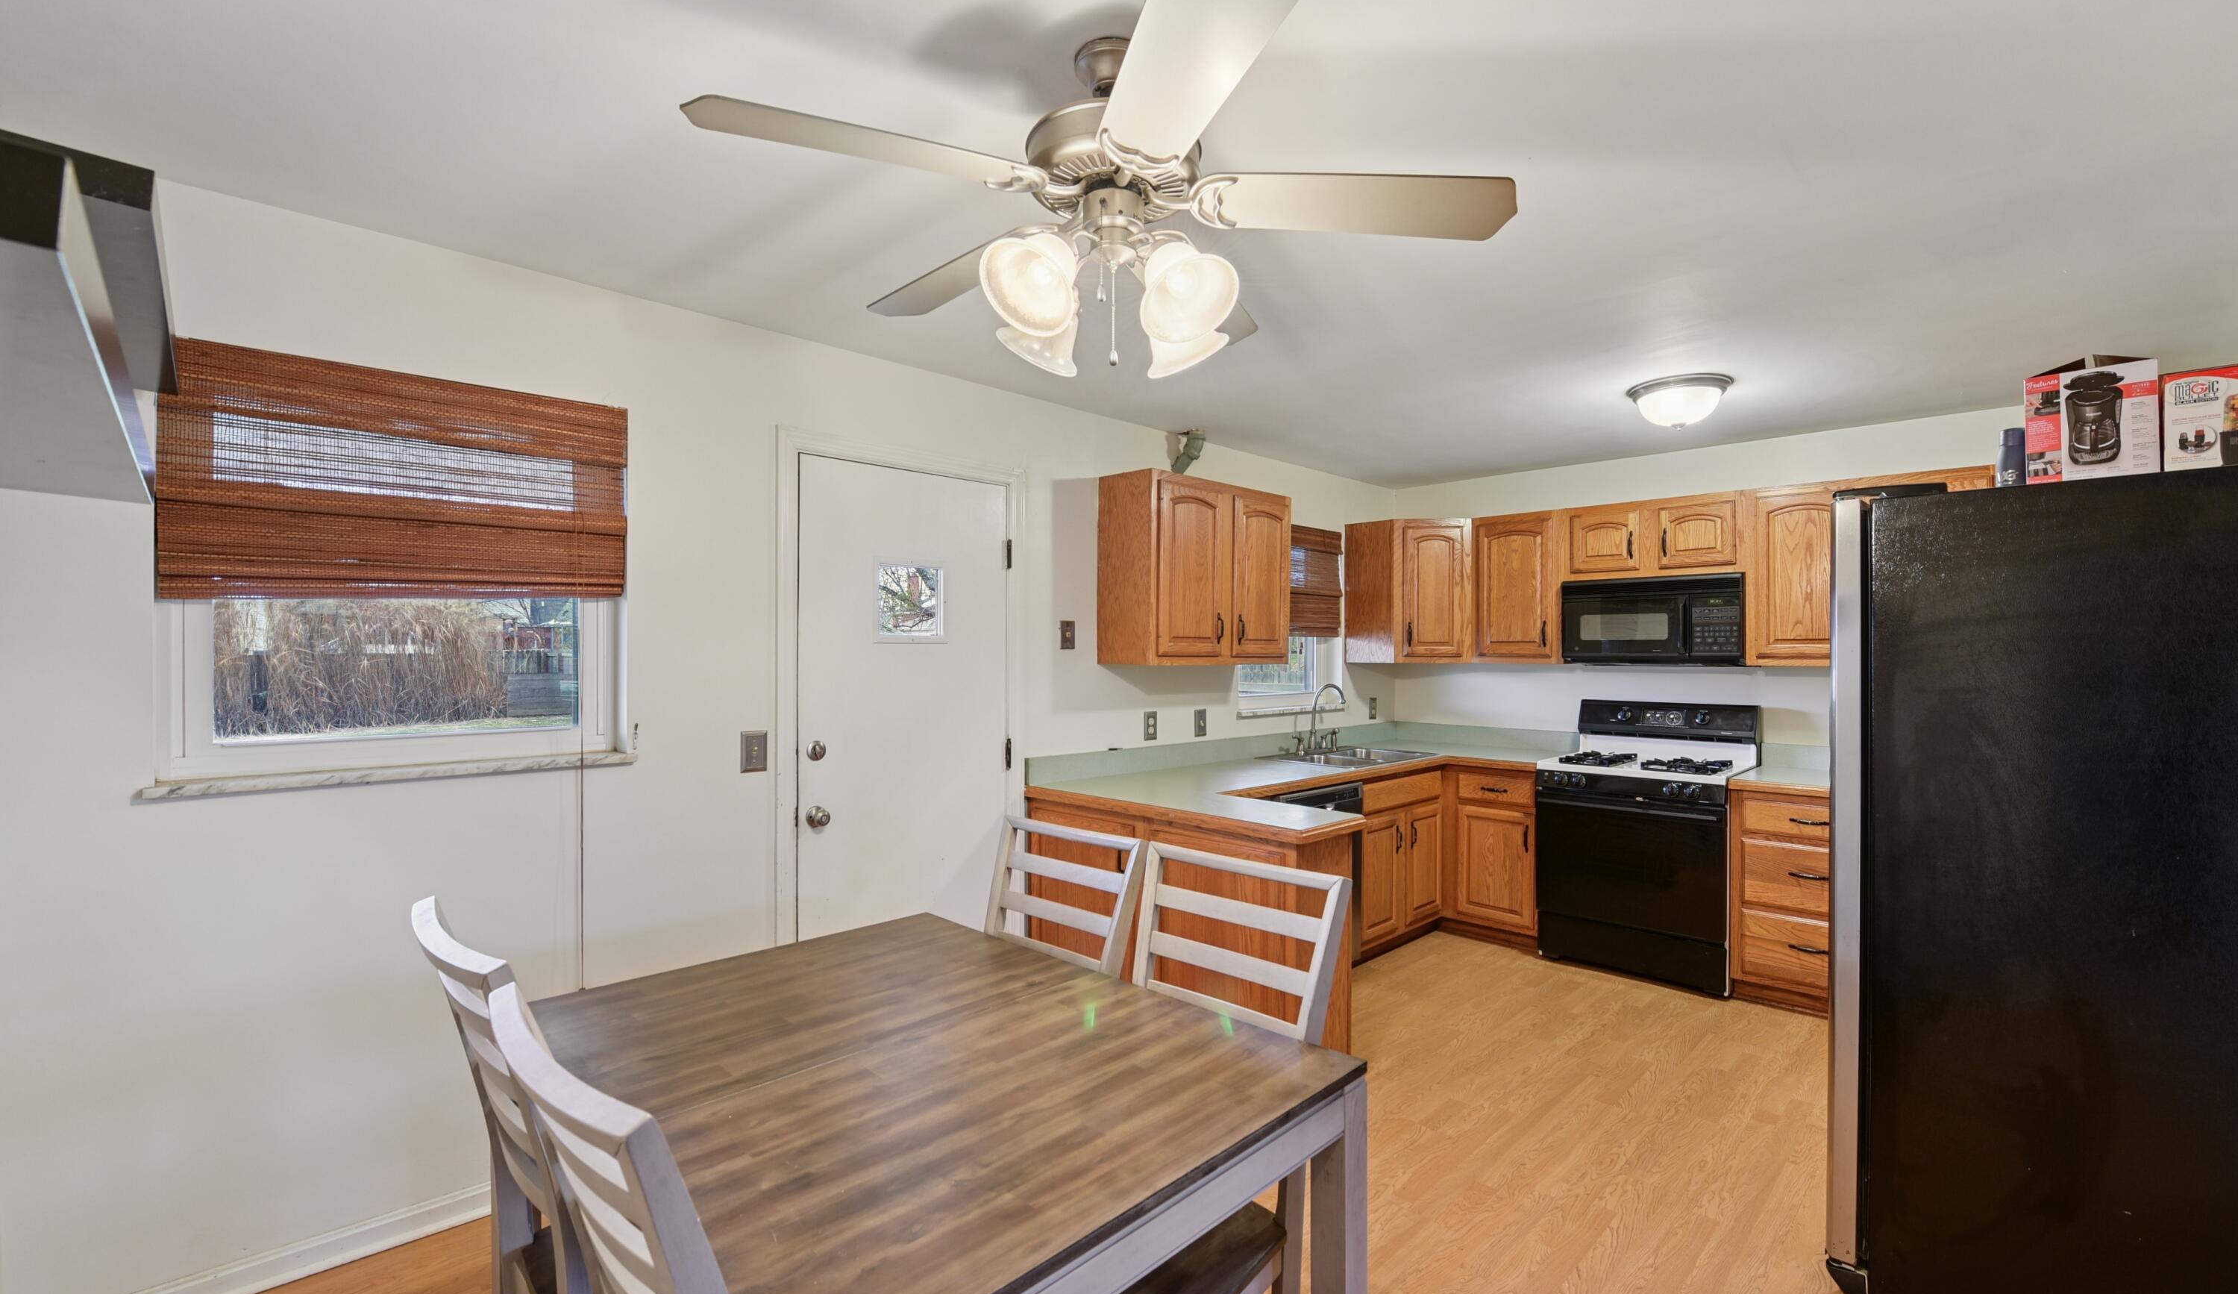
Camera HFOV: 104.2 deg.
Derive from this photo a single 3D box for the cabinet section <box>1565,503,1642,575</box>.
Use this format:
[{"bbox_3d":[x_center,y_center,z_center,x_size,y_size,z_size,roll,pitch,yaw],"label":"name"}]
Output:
[{"bbox_3d":[2.453,-0.504,4.310,0.330,0.346,0.355,1,0,-43],"label":"cabinet section"}]

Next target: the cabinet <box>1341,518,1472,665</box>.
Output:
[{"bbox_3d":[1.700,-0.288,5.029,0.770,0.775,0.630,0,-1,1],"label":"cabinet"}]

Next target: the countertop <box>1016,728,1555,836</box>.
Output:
[{"bbox_3d":[1.123,0.517,3.952,2.892,0.140,1.277,0,0,-44],"label":"countertop"}]

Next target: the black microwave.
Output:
[{"bbox_3d":[2.586,-0.118,4.184,0.365,0.409,0.758,1,-1,-44],"label":"black microwave"}]

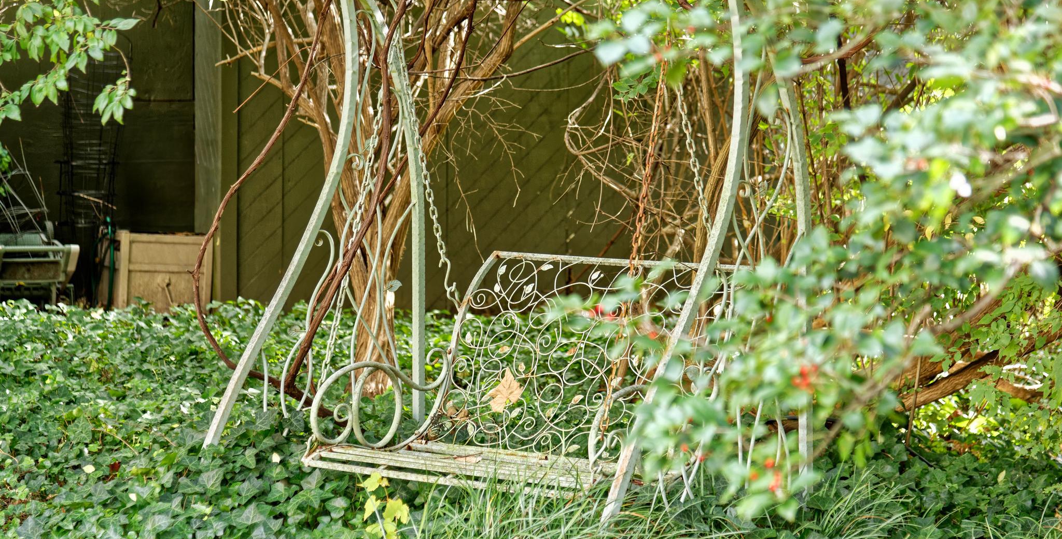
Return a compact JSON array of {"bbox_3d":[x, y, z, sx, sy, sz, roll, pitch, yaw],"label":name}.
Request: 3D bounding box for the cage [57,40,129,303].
[{"bbox_3d":[-2.564,-0.560,16.400,0.400,1.540,0.380,0,3,-9],"label":"cage"}]

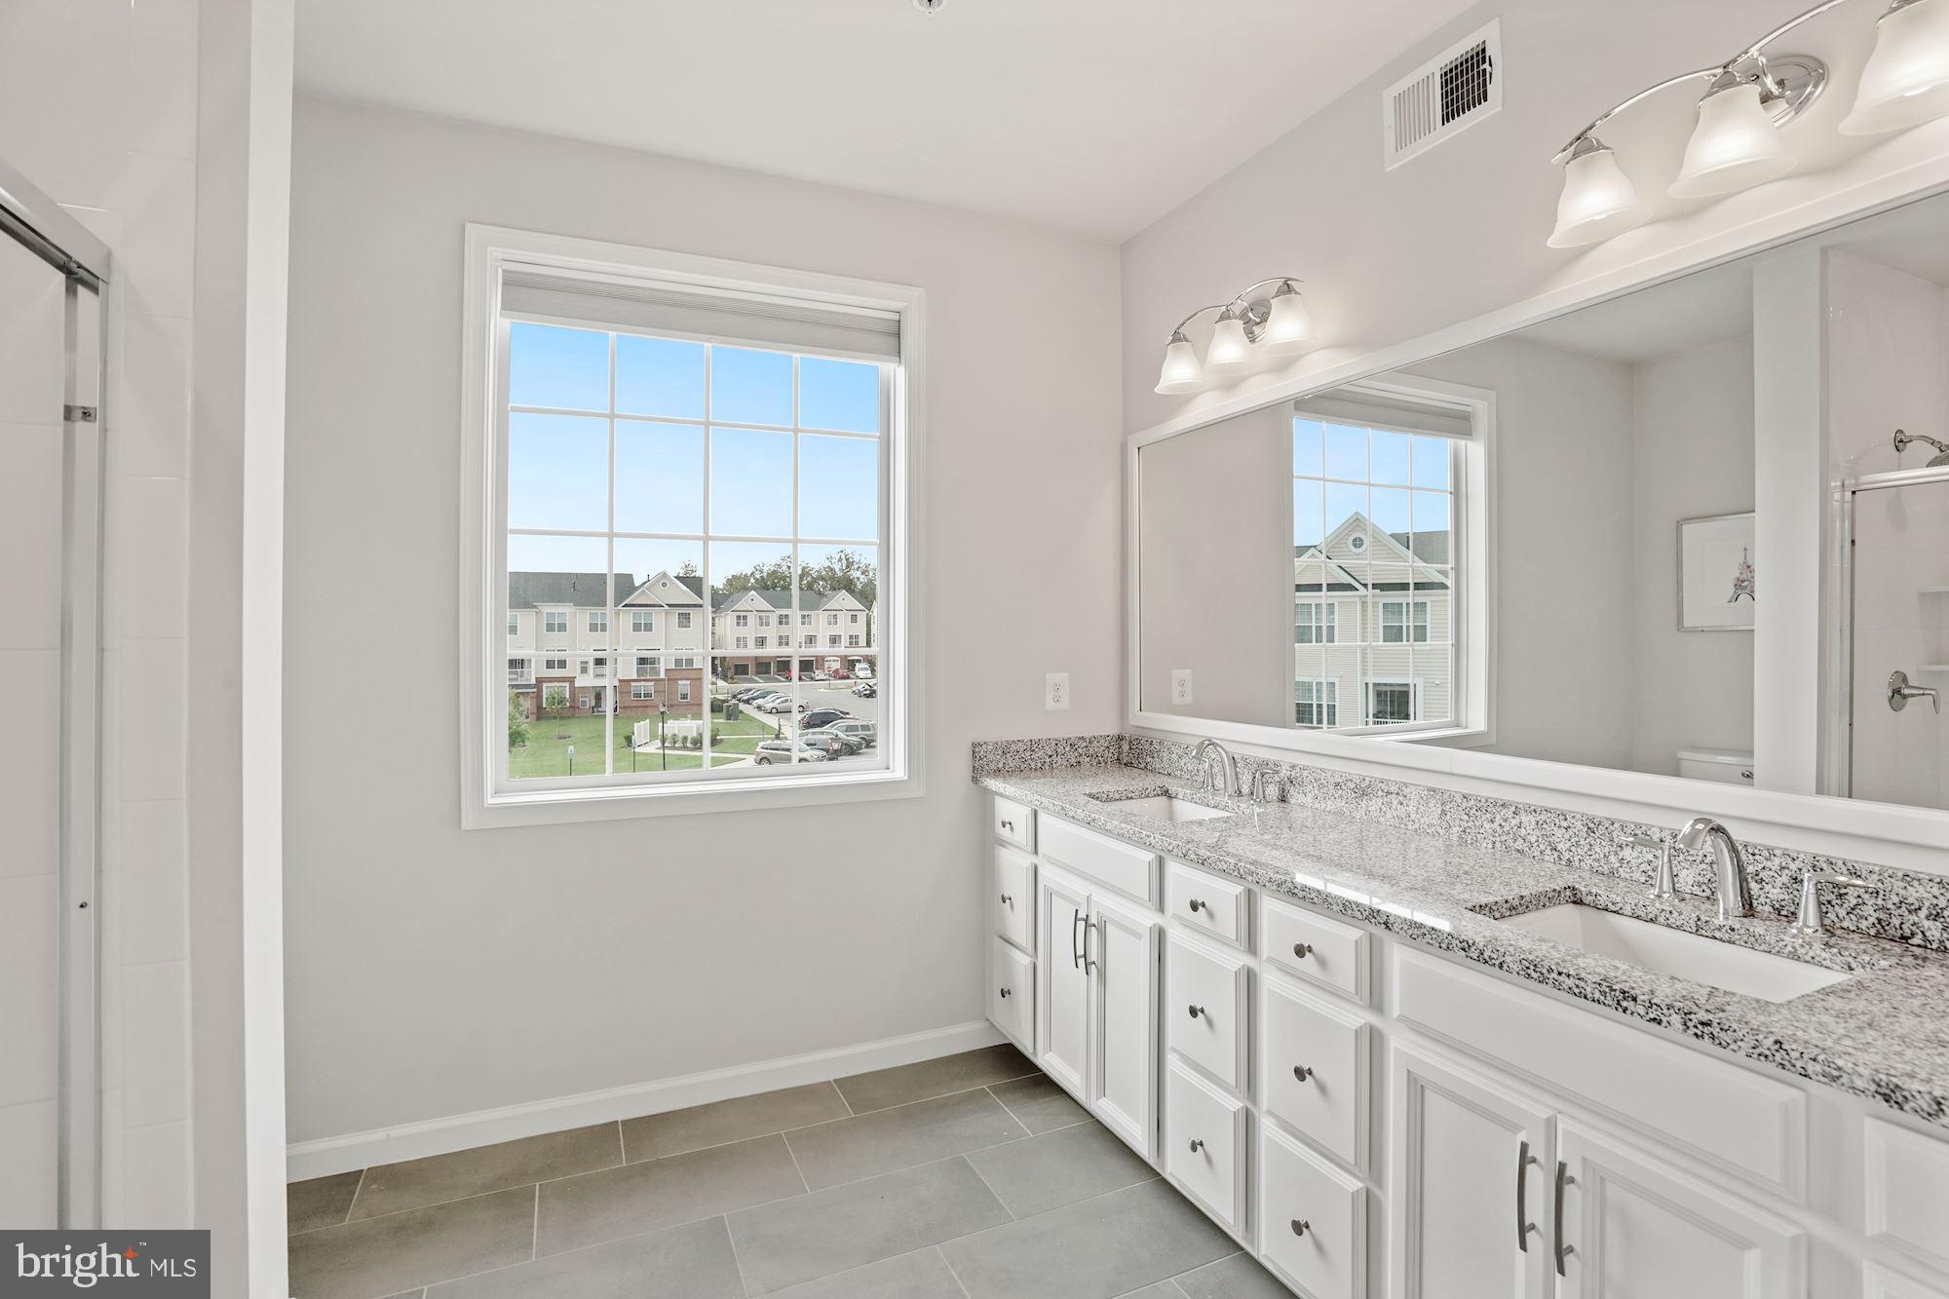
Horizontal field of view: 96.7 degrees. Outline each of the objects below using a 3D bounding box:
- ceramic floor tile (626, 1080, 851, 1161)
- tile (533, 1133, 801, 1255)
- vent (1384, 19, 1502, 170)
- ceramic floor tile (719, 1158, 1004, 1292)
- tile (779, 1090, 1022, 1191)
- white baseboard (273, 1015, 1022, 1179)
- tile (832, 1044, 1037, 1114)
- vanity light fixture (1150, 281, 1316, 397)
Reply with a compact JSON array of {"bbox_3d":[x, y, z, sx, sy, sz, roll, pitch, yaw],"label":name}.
[{"bbox_3d":[-0.676,1.345,2.483,0.607,0.010,0.244,0,0,-23],"label":"ceramic floor tile"},{"bbox_3d":[-0.747,1.344,2.153,0.607,0.010,0.302,0,0,-23],"label":"tile"},{"bbox_3d":[1.045,-1.232,1.946,0.014,0.195,0.295,0,0,-23],"label":"vent"},{"bbox_3d":[-0.248,1.344,2.037,0.607,0.010,0.302,0,0,-23],"label":"ceramic floor tile"},{"bbox_3d":[-0.188,1.345,2.396,0.607,0.010,0.302,0,0,-23],"label":"tile"},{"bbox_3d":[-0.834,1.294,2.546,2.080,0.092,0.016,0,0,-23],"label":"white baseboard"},{"bbox_3d":[-0.117,1.345,2.726,0.607,0.010,0.244,0,0,-23],"label":"tile"},{"bbox_3d":[0.740,-0.880,2.415,0.200,0.205,0.570,0,0,-23],"label":"vanity light fixture"}]

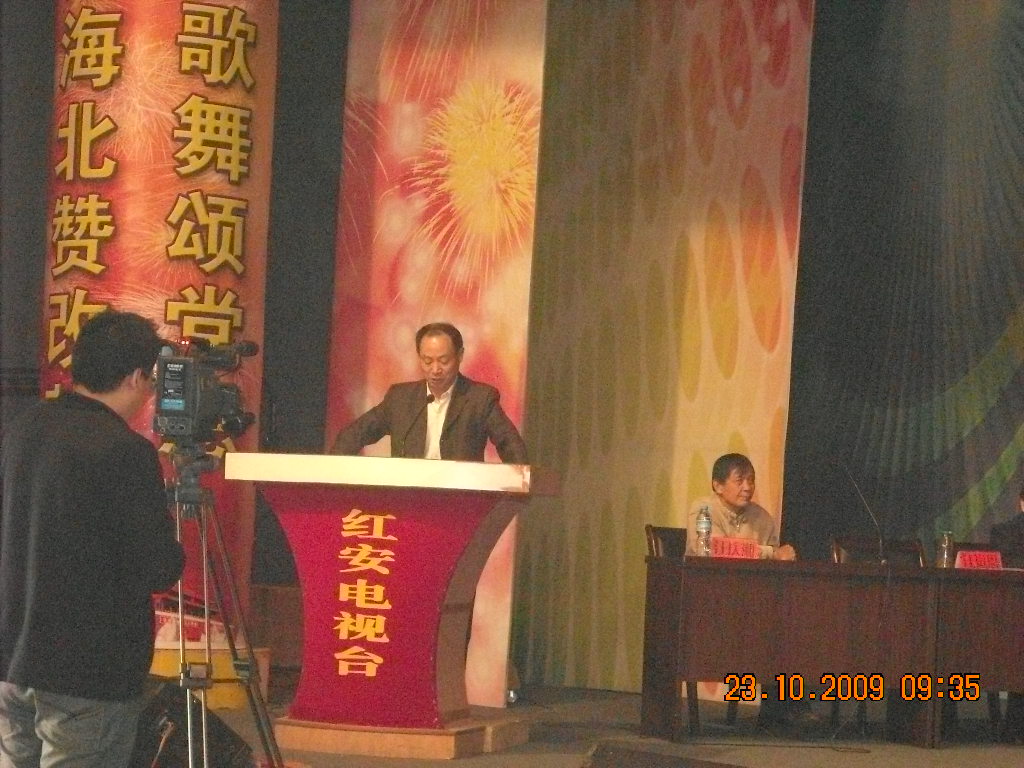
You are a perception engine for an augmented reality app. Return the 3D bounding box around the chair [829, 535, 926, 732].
[{"bbox_3d":[1.758,1.156,14.237,0.479,0.898,0.510,3,-3,-22],"label":"chair"}]

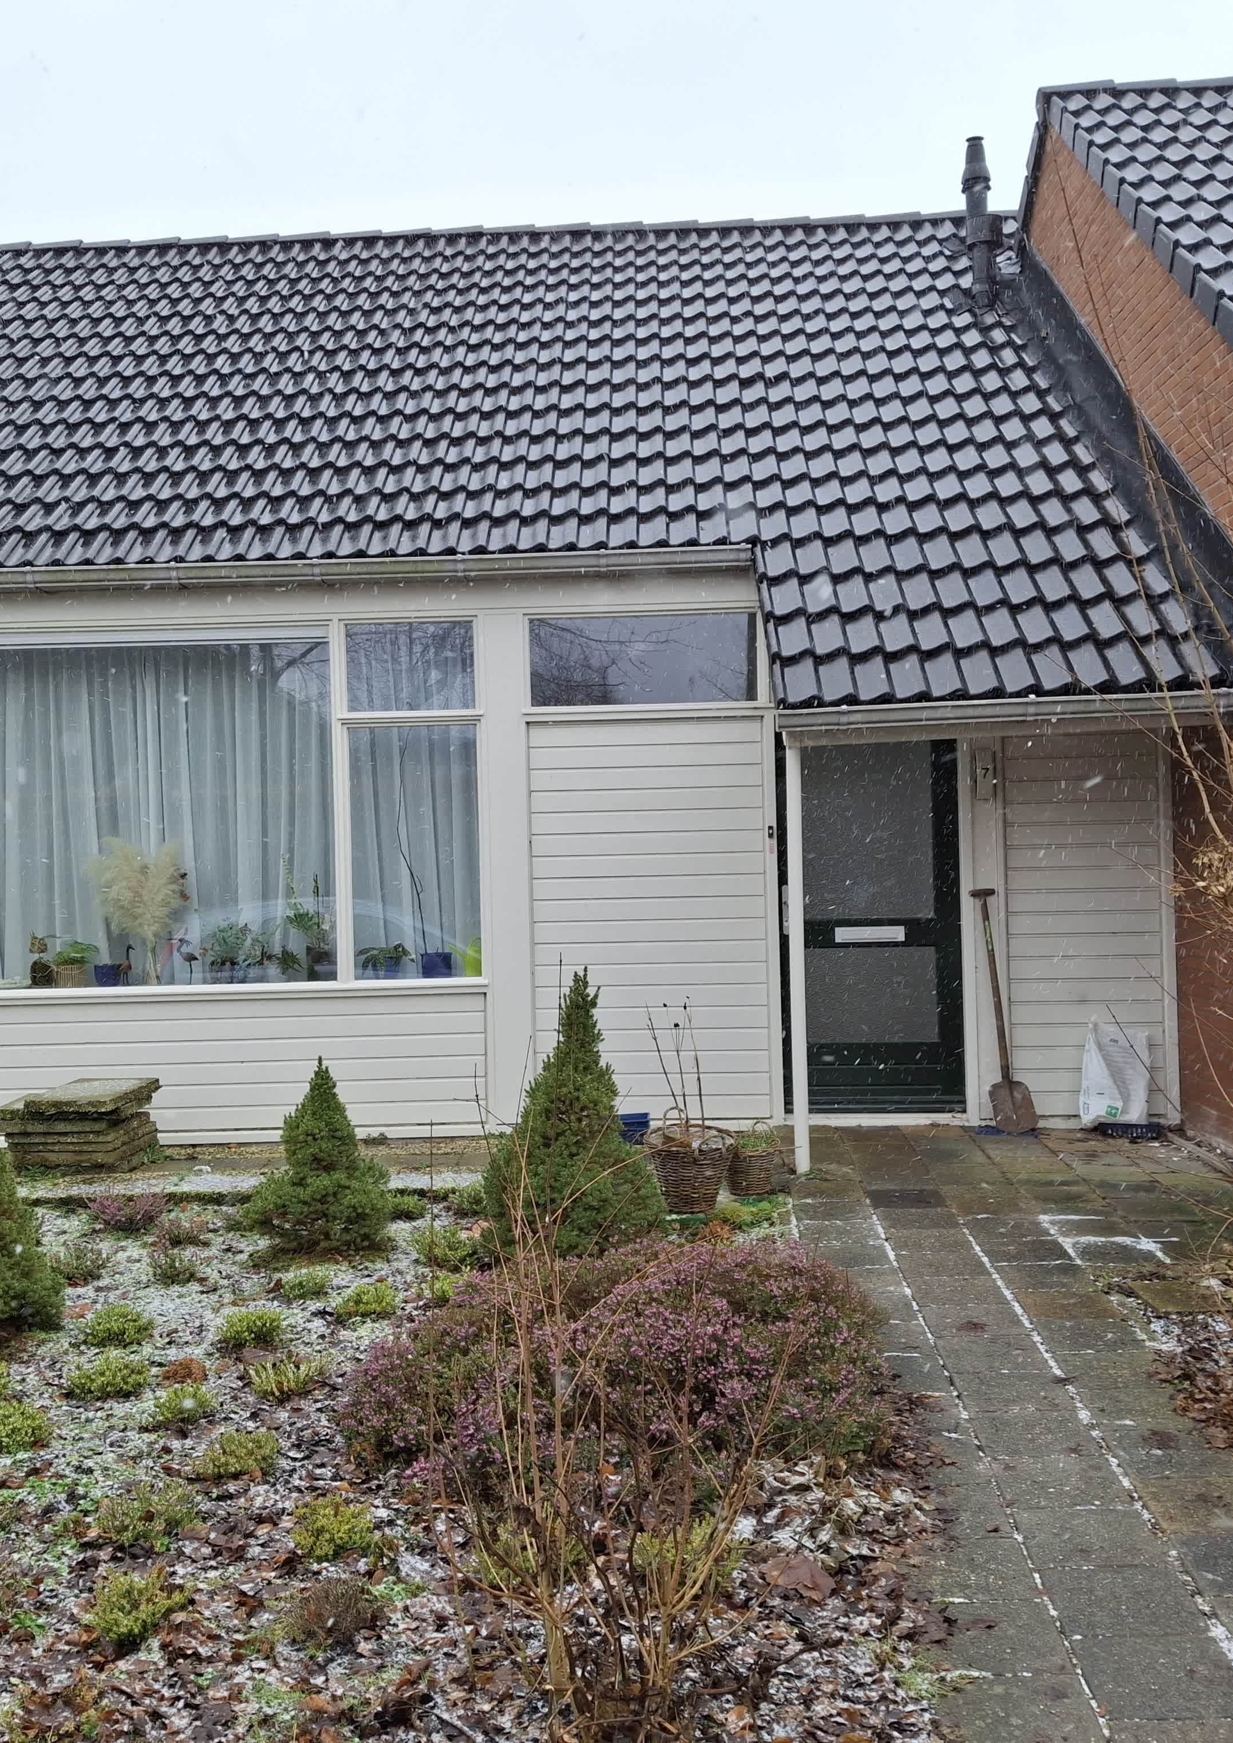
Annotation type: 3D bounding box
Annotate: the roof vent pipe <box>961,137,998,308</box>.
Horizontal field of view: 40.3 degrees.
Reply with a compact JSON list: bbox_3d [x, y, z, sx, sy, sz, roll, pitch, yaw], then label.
[{"bbox_3d":[2.278,-4.077,10.527,0.190,1.054,0.190,-1,1,3],"label":"roof vent pipe"}]

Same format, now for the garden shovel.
[{"bbox_3d":[1.822,0.662,8.012,0.230,1.173,0.120,-6,-8,3],"label":"garden shovel"}]

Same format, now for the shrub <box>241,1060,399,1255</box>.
[{"bbox_3d":[-1.172,1.084,6.540,0.599,0.705,0.599,-1,1,3],"label":"shrub"}]

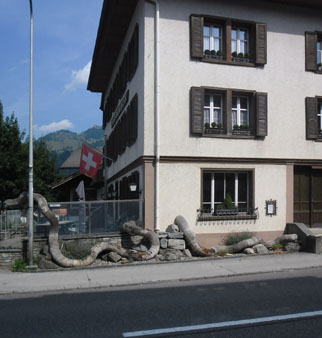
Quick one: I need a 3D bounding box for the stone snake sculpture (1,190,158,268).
[{"bbox_3d":[-2.171,1.635,9.650,4.050,1.920,1.000,0,-4,-15],"label":"stone snake sculpture"}]

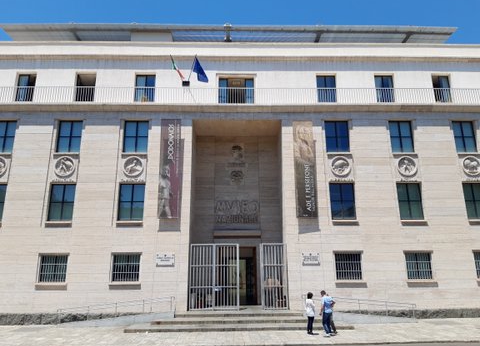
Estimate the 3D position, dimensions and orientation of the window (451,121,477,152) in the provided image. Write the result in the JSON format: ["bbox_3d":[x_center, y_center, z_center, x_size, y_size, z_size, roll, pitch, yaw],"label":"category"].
[{"bbox_3d":[13.373,-2.153,21.454,1.450,1.960,0.200,0,-15,-1],"label":"window"}]

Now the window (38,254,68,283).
[{"bbox_3d":[-9.365,4.776,18.105,1.492,1.434,0.220,0,-14,-1],"label":"window"}]

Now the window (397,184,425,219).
[{"bbox_3d":[9.155,1.531,19.360,1.310,1.983,0.220,0,-14,-1],"label":"window"}]

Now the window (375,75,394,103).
[{"bbox_3d":[9.462,-5.478,23.585,1.270,1.890,0.200,0,-15,-1],"label":"window"}]

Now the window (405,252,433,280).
[{"bbox_3d":[9.655,5.043,19.447,1.420,1.370,0.200,0,-15,-1],"label":"window"}]

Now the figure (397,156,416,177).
[{"bbox_3d":[9.447,-0.373,20.282,1.148,1.206,0.180,0,-14,-1],"label":"figure"}]

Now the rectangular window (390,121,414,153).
[{"bbox_3d":[9.404,-2.099,20.918,1.339,1.926,0.200,0,-14,-1],"label":"rectangular window"}]

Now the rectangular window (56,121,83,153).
[{"bbox_3d":[-9.381,-1.970,19.896,1.310,1.871,0.220,0,-14,-1],"label":"rectangular window"}]

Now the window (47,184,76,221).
[{"bbox_3d":[-9.663,1.613,19.607,1.369,2.043,0.200,0,-14,-1],"label":"window"}]

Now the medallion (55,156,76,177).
[{"bbox_3d":[-9.639,-0.366,19.895,1.113,1.183,0.180,0,-14,-1],"label":"medallion"}]

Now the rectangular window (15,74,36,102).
[{"bbox_3d":[-13.456,-5.344,22.681,1.119,1.915,0.200,0,-14,-1],"label":"rectangular window"}]

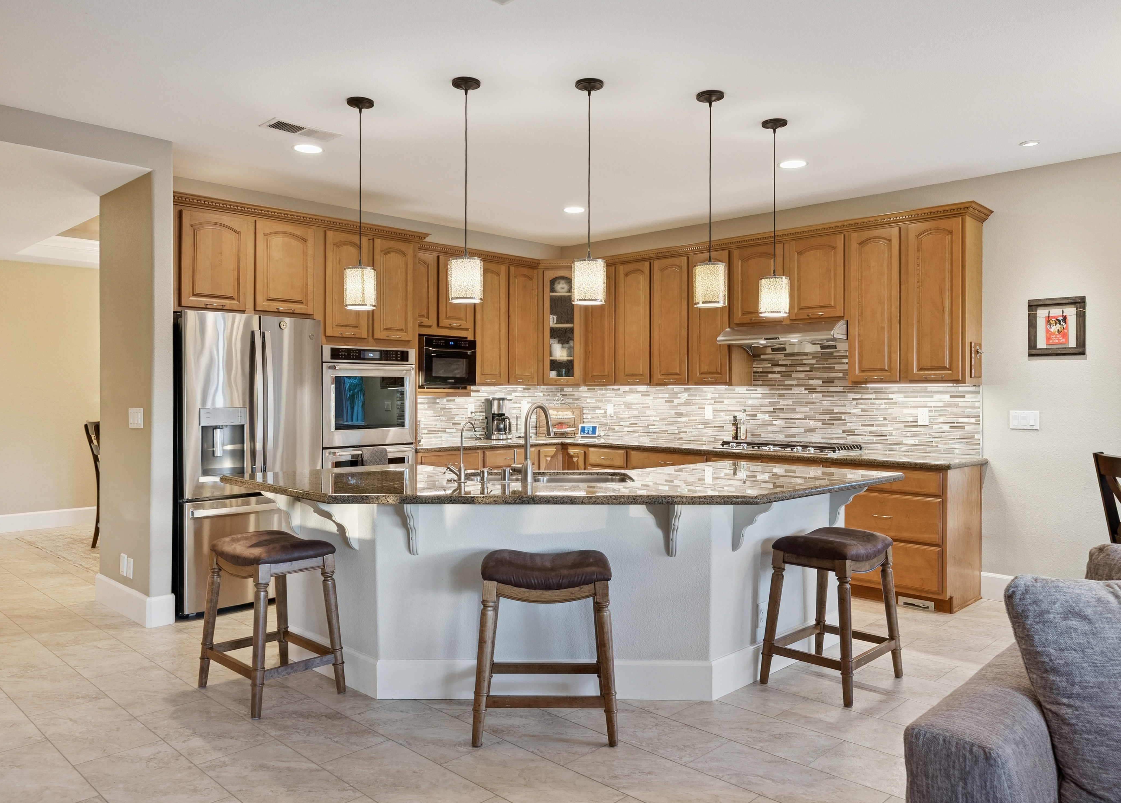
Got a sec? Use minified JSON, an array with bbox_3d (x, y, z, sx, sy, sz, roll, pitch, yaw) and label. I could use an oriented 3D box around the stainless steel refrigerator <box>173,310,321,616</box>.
[{"bbox_3d":[-2.114,0.375,5.166,0.750,1.790,0.900,1,1,44],"label":"stainless steel refrigerator"}]

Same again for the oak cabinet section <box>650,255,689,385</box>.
[{"bbox_3d":[1.006,-0.649,6.633,0.383,1.039,0.336,1,1,44],"label":"oak cabinet section"}]

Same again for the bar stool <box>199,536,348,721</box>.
[{"bbox_3d":[-1.291,0.956,3.560,0.540,0.665,0.430,0,1,44],"label":"bar stool"}]

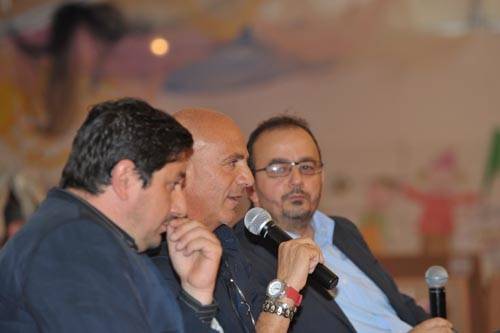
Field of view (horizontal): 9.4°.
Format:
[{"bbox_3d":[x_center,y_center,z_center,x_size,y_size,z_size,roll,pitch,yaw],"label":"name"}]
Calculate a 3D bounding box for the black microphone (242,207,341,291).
[{"bbox_3d":[0.080,0.159,5.830,0.247,0.052,0.052,40,24,33],"label":"black microphone"}]

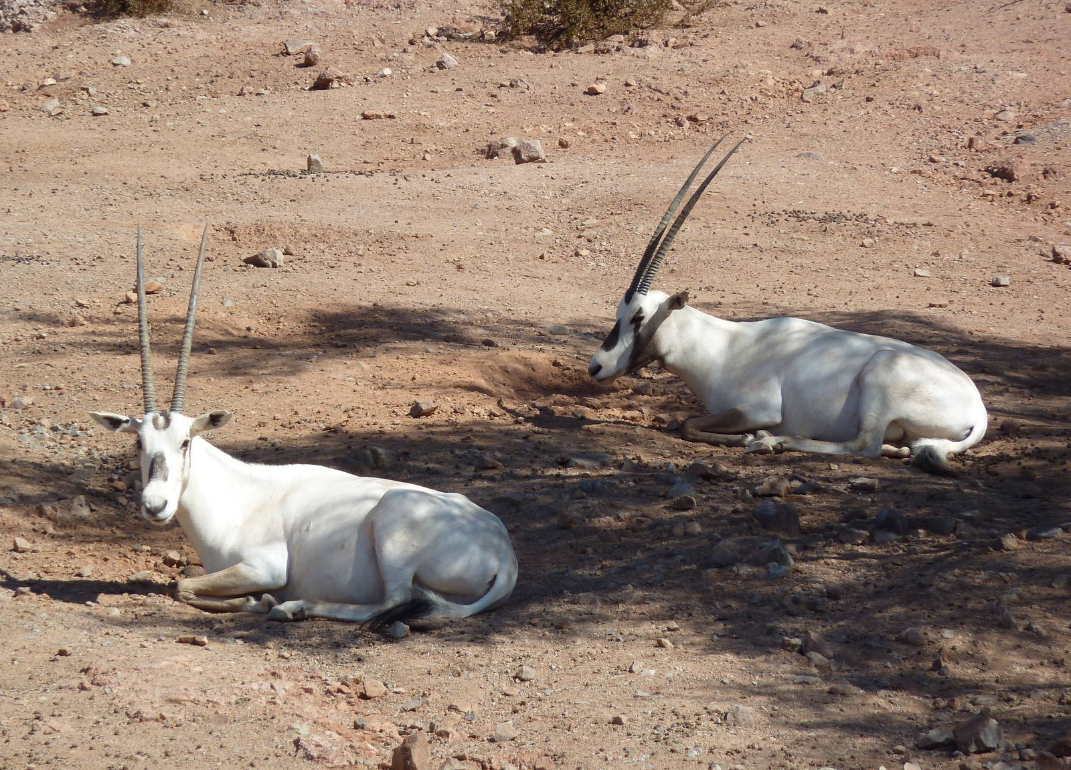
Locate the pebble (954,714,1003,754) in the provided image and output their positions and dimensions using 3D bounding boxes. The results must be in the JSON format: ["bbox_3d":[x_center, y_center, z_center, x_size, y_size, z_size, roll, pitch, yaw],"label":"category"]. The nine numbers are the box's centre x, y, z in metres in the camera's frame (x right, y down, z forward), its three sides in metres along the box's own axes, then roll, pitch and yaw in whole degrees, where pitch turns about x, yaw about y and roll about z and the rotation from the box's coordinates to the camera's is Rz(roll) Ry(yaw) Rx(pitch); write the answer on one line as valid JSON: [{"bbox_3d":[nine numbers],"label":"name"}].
[{"bbox_3d":[1.235,0.973,25.882,0.133,0.096,0.105,0,11,0],"label":"pebble"}]

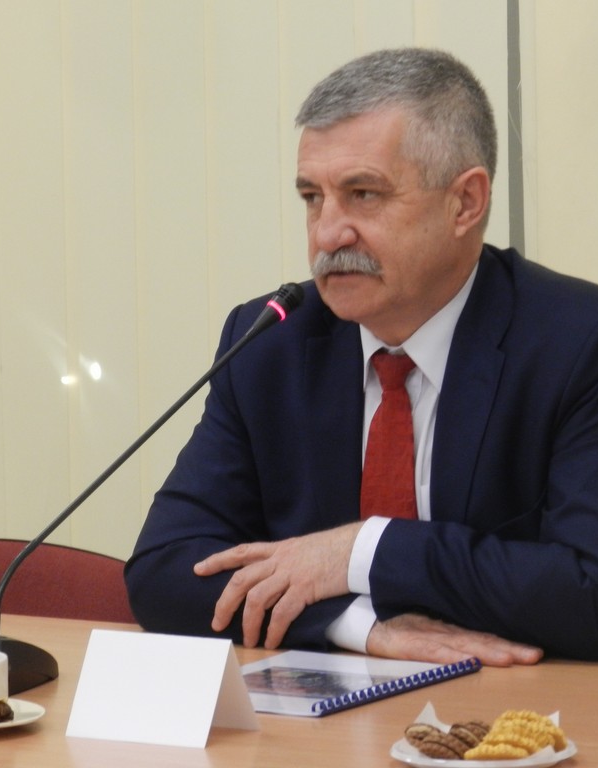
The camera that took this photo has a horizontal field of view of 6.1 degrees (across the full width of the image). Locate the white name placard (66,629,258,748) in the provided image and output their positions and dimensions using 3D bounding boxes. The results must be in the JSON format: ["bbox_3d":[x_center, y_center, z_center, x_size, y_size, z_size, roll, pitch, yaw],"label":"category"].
[{"bbox_3d":[-0.133,0.284,5.335,0.148,0.094,0.097,3,9,27],"label":"white name placard"}]

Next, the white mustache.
[{"bbox_3d":[0.045,-0.120,5.620,0.090,0.030,0.027,5,10,38],"label":"white mustache"}]

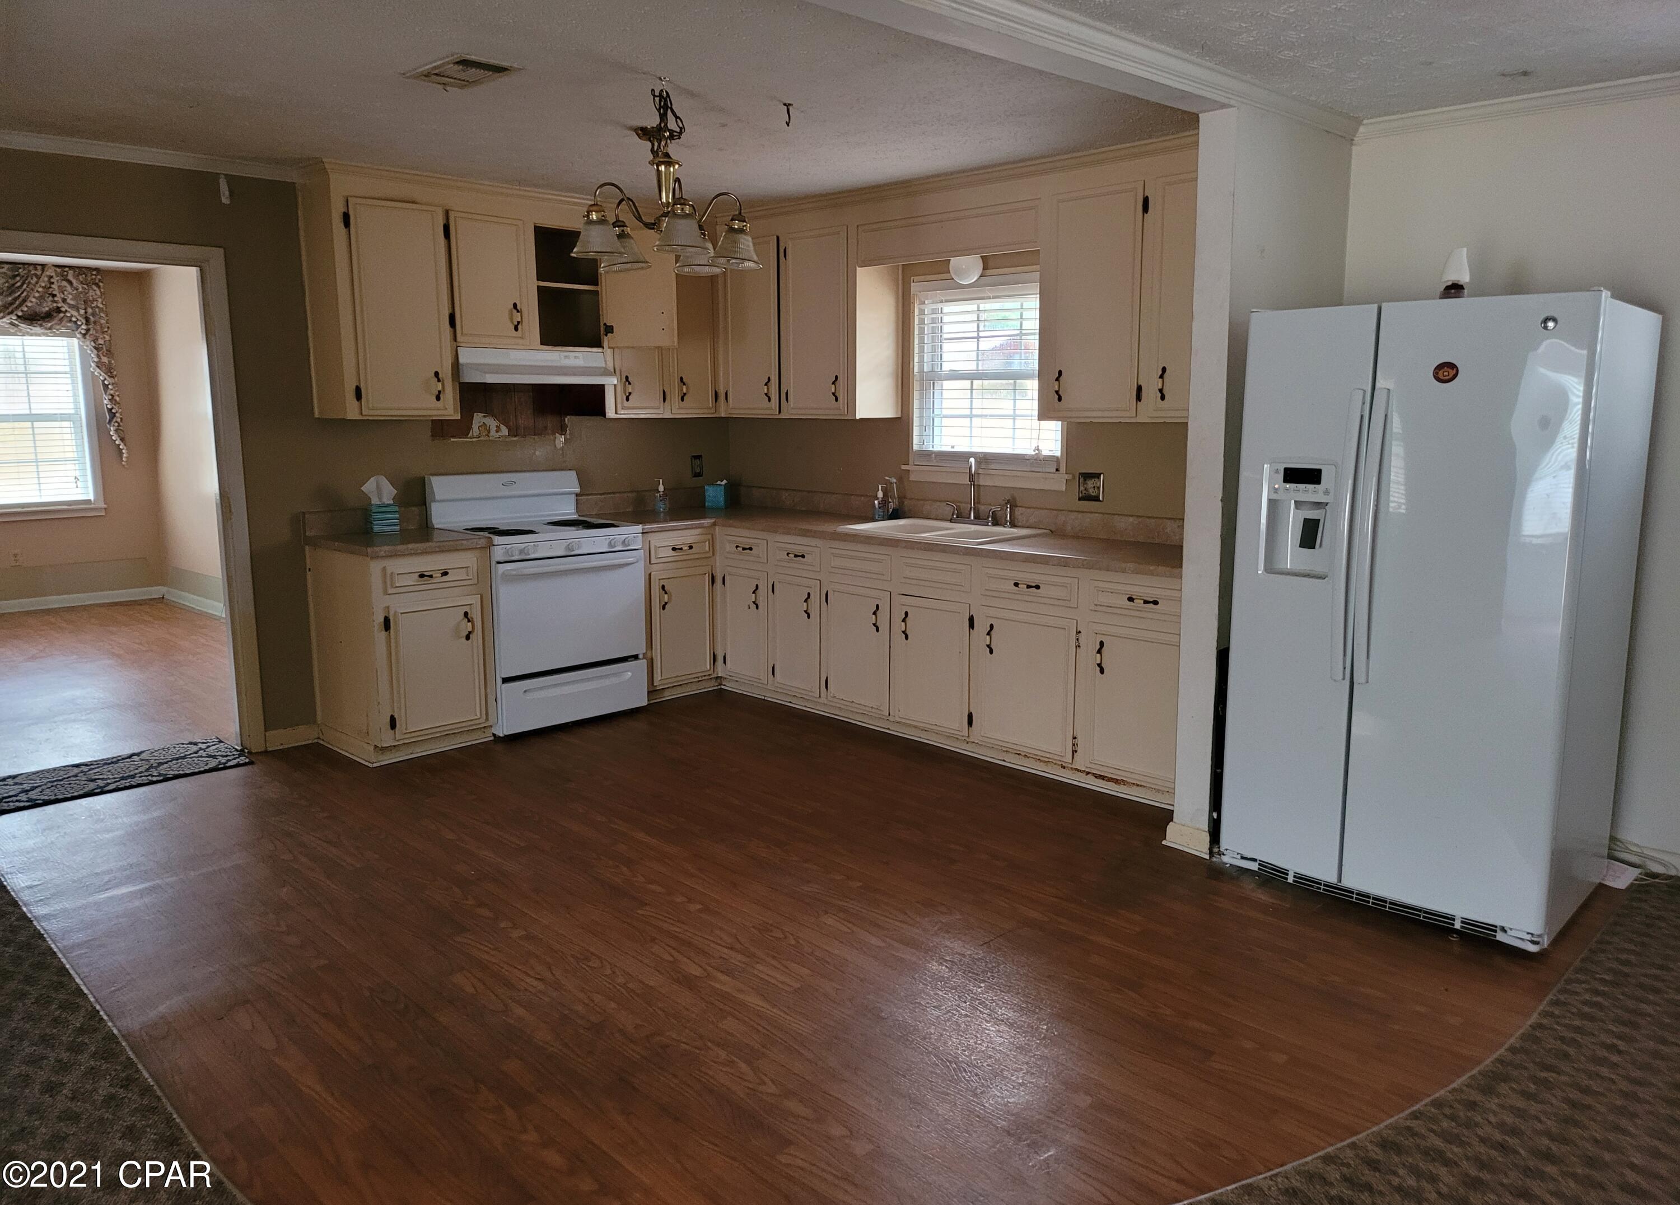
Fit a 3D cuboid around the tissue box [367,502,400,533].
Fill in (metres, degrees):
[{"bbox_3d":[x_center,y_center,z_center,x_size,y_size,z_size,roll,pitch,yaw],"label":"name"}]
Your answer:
[{"bbox_3d":[-2.027,-0.371,5.602,0.114,0.132,0.114,-6,11,-32],"label":"tissue box"}]

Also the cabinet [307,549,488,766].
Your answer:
[{"bbox_3d":[-1.917,0.190,5.532,0.545,0.874,0.620,-9,13,-44],"label":"cabinet"}]

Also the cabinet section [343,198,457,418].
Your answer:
[{"bbox_3d":[-1.925,-1.240,5.383,0.440,0.877,0.280,-9,13,-44],"label":"cabinet section"}]

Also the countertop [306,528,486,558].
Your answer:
[{"bbox_3d":[-1.906,-0.262,5.436,0.555,0.045,0.630,-9,13,-44],"label":"countertop"}]

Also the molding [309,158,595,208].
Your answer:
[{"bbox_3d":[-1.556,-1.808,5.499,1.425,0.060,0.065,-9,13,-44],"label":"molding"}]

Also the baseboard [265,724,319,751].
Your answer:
[{"bbox_3d":[-2.400,0.589,5.536,0.225,0.084,0.022,-9,13,-44],"label":"baseboard"}]

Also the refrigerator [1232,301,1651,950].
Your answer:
[{"bbox_3d":[1.769,0.018,3.773,0.905,1.760,0.790,8,12,42],"label":"refrigerator"}]

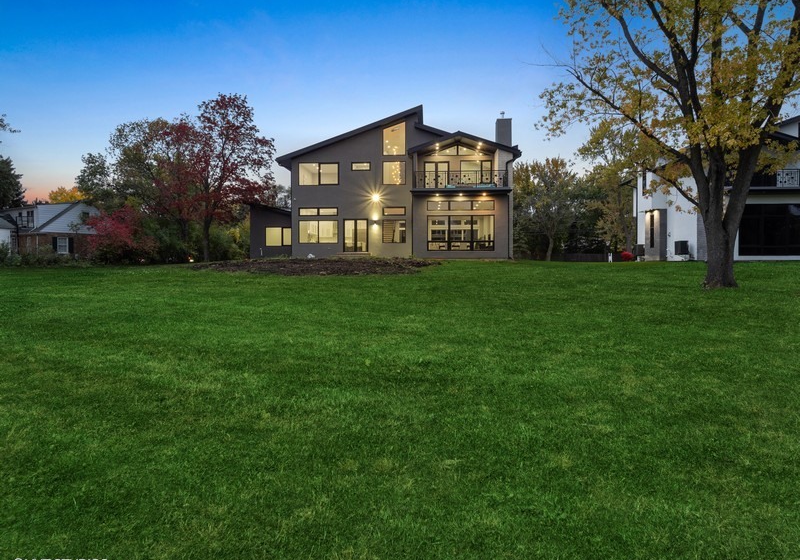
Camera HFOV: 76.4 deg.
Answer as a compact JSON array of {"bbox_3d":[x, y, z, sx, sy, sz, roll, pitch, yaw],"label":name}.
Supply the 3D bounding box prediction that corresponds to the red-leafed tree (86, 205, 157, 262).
[{"bbox_3d":[-17.257,-2.865,31.389,4.450,3.570,4.000,0,3,0],"label":"red-leafed tree"}]

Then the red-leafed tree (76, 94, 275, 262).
[{"bbox_3d":[-14.435,-6.477,32.689,12.730,10.700,10.000,0,3,0],"label":"red-leafed tree"}]

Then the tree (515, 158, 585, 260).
[{"bbox_3d":[11.837,-5.559,40.252,5.540,8.030,5.800,0,3,0],"label":"tree"}]

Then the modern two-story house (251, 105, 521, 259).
[{"bbox_3d":[-1.324,-6.267,37.423,18.040,9.310,13.000,0,3,4],"label":"modern two-story house"}]

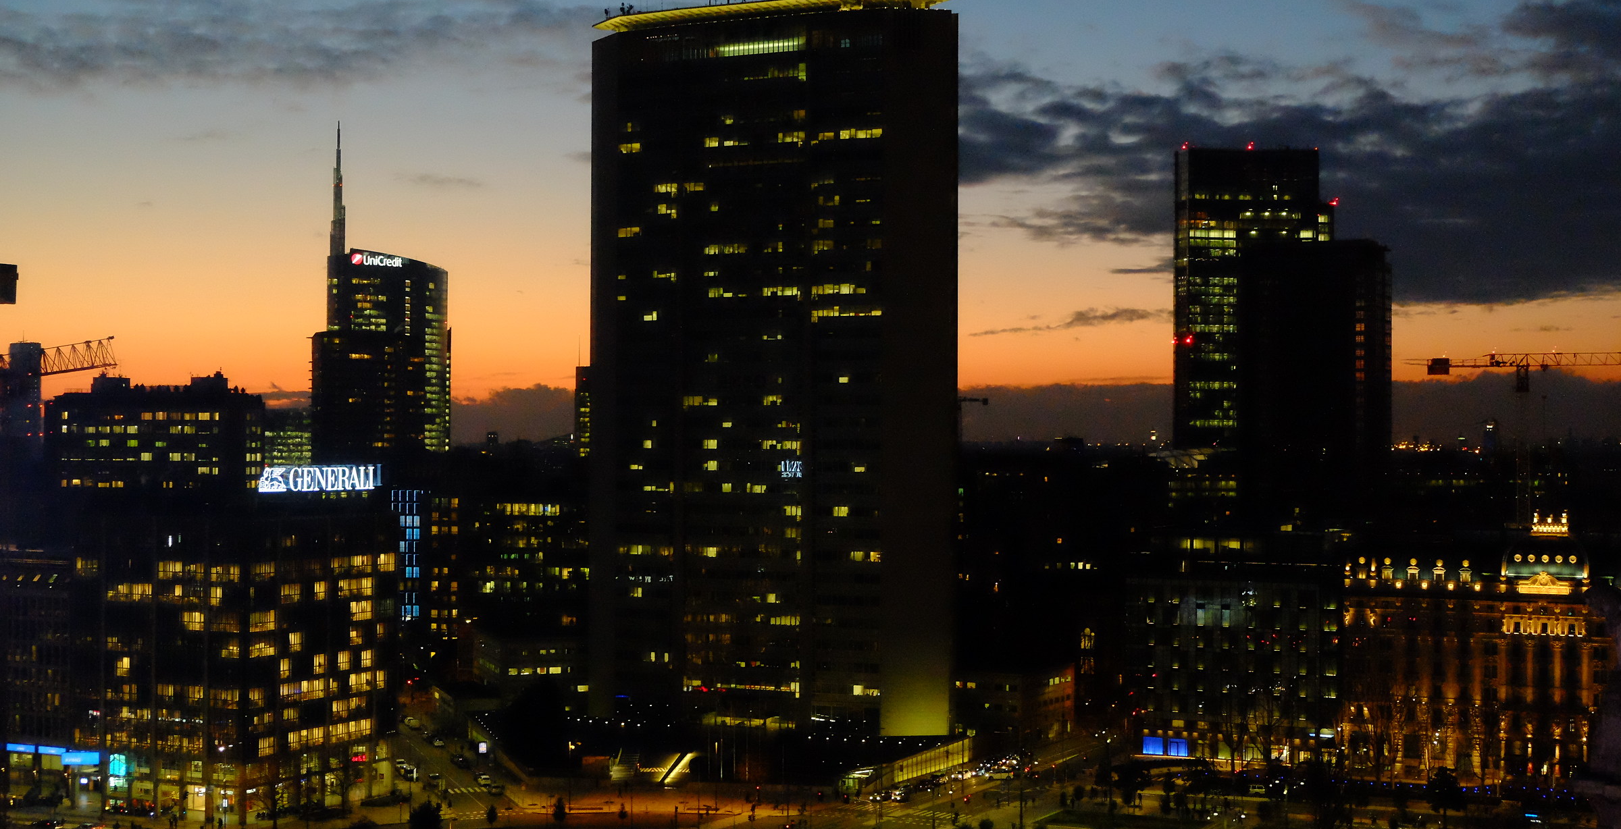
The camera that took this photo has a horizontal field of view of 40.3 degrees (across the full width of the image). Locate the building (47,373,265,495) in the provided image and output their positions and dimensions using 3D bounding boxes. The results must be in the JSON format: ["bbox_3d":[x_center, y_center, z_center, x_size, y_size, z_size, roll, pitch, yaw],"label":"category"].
[{"bbox_3d":[-176.000,24.420,597.000,53.000,68.000,25.000,0,0,0],"label":"building"}]

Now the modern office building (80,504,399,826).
[{"bbox_3d":[-79.719,33.698,312.398,26.400,41.500,38.400,0,-1,21],"label":"modern office building"}]

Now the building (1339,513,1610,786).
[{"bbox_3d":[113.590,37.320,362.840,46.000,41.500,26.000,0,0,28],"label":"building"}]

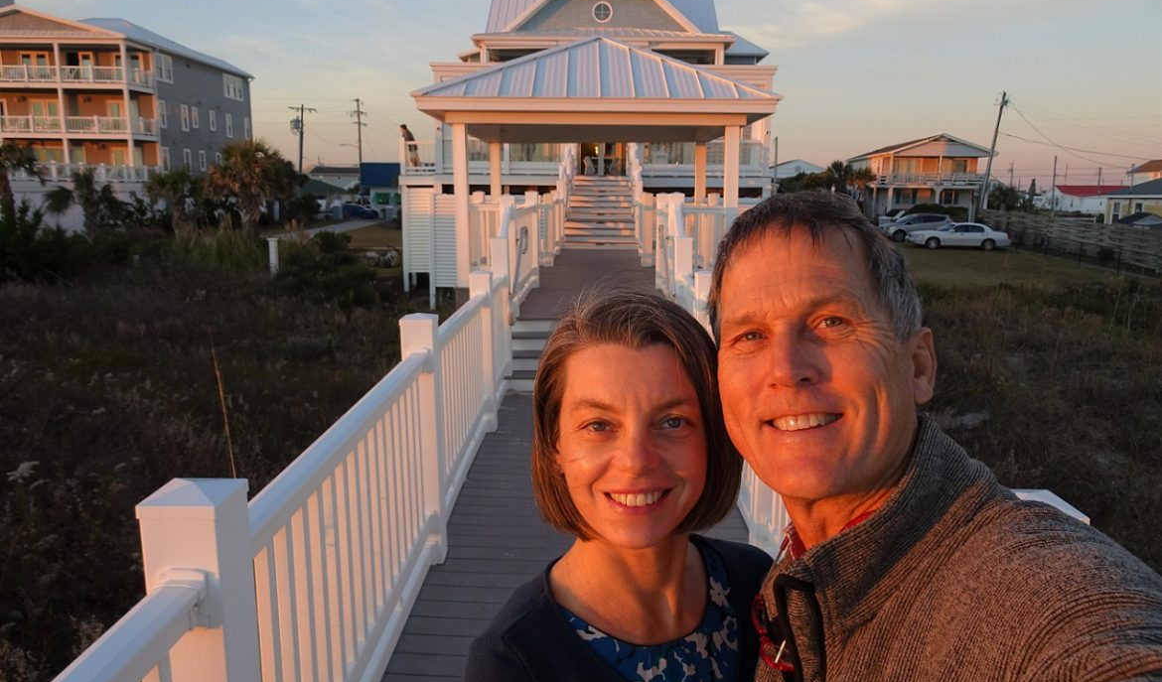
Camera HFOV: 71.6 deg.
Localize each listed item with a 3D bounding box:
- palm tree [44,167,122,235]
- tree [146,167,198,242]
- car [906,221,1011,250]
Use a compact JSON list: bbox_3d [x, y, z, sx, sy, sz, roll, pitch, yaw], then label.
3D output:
[{"bbox_3d":[-25.624,-6.908,41.521,3.800,4.110,3.600,1,11,1],"label":"palm tree"},{"bbox_3d":[-21.322,-6.978,41.919,2.800,4.150,2.800,1,11,1],"label":"tree"},{"bbox_3d":[21.225,-5.953,45.310,5.400,1.490,1.980,0,10,2],"label":"car"}]

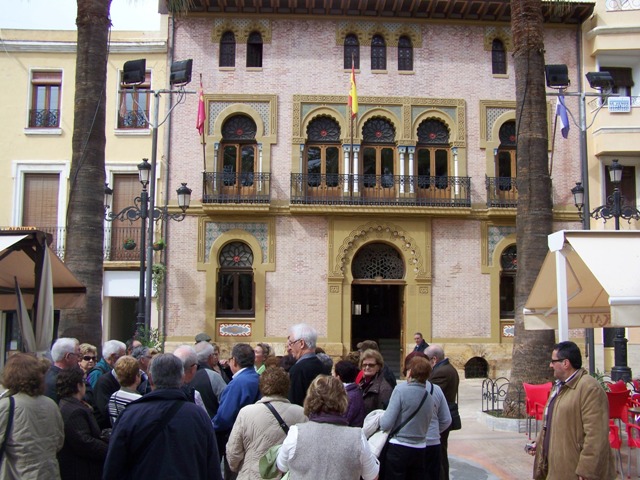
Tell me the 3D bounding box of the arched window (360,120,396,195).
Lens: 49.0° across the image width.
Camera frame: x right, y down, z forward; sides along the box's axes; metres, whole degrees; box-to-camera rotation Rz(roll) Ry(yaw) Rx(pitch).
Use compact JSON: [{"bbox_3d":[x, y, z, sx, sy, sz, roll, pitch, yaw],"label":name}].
[{"bbox_3d":[1.967,-2.695,23.391,1.152,2.885,0.250,1,-7,-3],"label":"arched window"}]

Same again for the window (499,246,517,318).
[{"bbox_3d":[6.623,1.351,23.441,1.256,2.536,0.250,1,-7,-3],"label":"window"}]

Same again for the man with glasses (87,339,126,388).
[{"bbox_3d":[-1.783,1.643,5.786,0.360,1.624,0.500,5,-8,-31],"label":"man with glasses"}]

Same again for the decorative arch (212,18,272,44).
[{"bbox_3d":[-2.812,-7.540,25.409,2.140,0.946,0.200,1,-7,-3],"label":"decorative arch"}]

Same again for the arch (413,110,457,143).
[{"bbox_3d":[3.701,-3.710,22.754,1.451,1.128,0.250,1,-6,-2],"label":"arch"}]

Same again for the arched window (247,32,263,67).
[{"bbox_3d":[-2.206,-6.447,23.776,0.539,1.265,0.200,1,-7,-3],"label":"arched window"}]

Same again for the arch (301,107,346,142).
[{"bbox_3d":[0.159,-3.849,23.565,1.495,1.255,0.300,1,-7,-3],"label":"arch"}]

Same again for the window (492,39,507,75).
[{"bbox_3d":[6.201,-6.331,24.239,0.509,1.289,0.200,1,-7,-3],"label":"window"}]

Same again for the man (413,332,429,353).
[{"bbox_3d":[1.905,2.607,13.399,0.520,1.672,0.360,-5,-9,37],"label":"man"}]

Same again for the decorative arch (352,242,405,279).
[{"bbox_3d":[2.054,0.744,24.887,1.890,1.387,0.200,1,-7,-3],"label":"decorative arch"}]

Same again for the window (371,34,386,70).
[{"bbox_3d":[2.146,-6.877,25.770,0.591,1.377,0.200,1,-7,-3],"label":"window"}]

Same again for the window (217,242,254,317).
[{"bbox_3d":[-2.650,1.252,22.109,1.207,2.359,0.250,1,-6,-2],"label":"window"}]

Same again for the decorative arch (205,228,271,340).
[{"bbox_3d":[-2.635,1.333,22.515,2.289,3.672,0.300,1,-7,-3],"label":"decorative arch"}]

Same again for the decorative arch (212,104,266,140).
[{"bbox_3d":[-2.865,-4.182,25.004,1.840,1.318,0.250,1,-7,-3],"label":"decorative arch"}]

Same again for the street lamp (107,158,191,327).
[{"bbox_3d":[-4.610,0.847,18.355,2.456,6.062,0.470,1,-6,-2],"label":"street lamp"}]

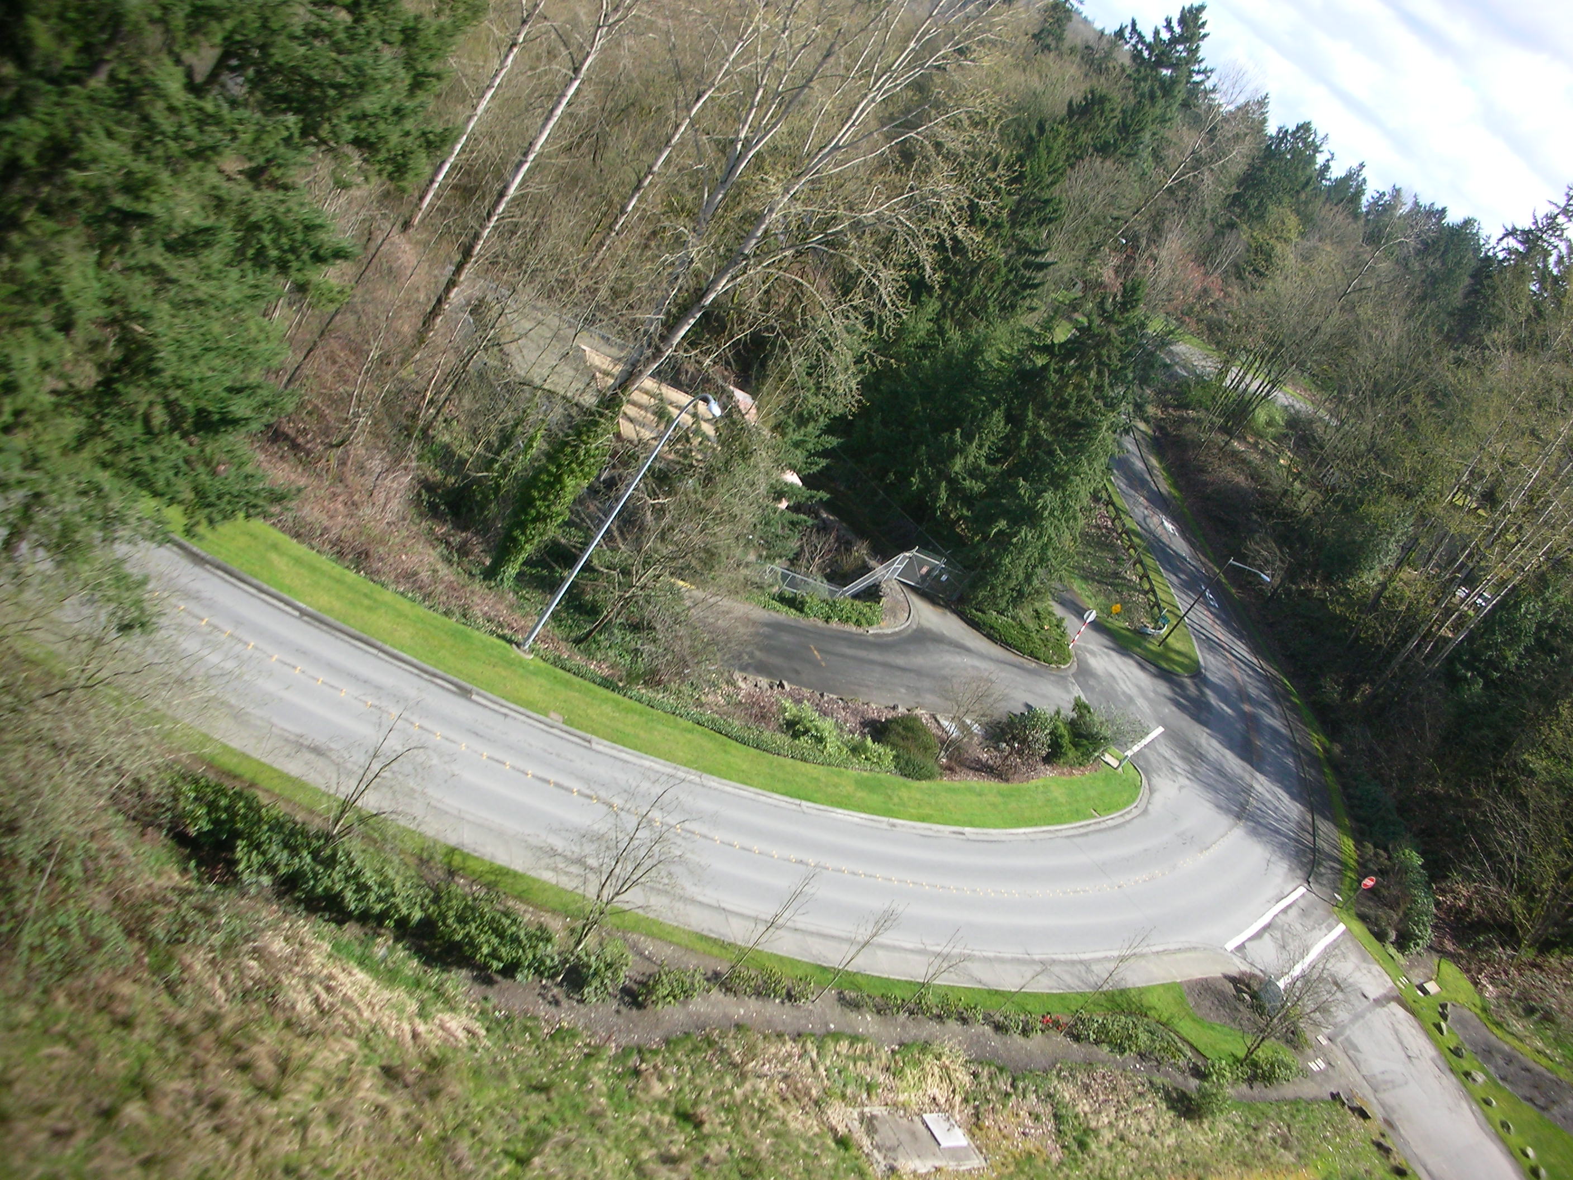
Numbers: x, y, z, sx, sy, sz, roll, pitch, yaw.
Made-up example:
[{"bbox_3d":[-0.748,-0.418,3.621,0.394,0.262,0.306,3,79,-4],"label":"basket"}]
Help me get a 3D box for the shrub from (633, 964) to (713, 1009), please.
[{"bbox_3d":[-3.054,10.716,42.967,1.800,1.150,1.450,22,24,-33],"label":"shrub"}]

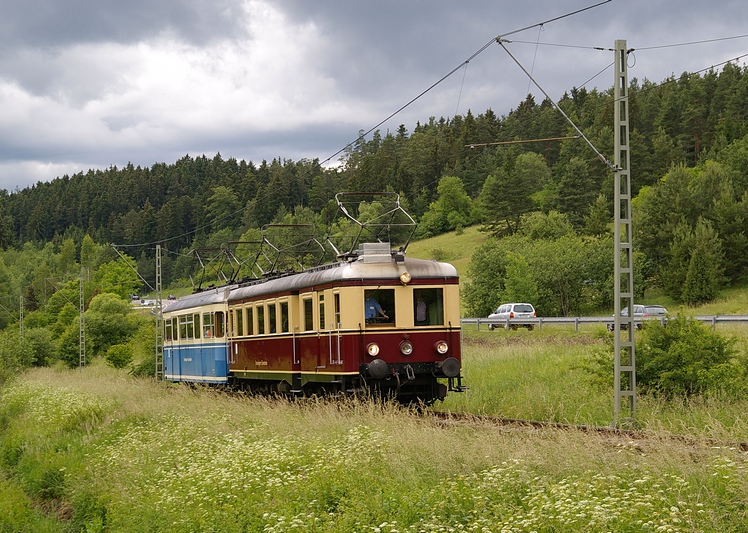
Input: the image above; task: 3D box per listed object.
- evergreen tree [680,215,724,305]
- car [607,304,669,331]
[{"bbox_3d":[20.966,-0.319,95.000,2.800,5.500,2.800,-1,-3,13],"label":"evergreen tree"},{"bbox_3d":[14.516,2.810,82.000,1.780,1.470,4.600,1,-3,-22],"label":"car"}]

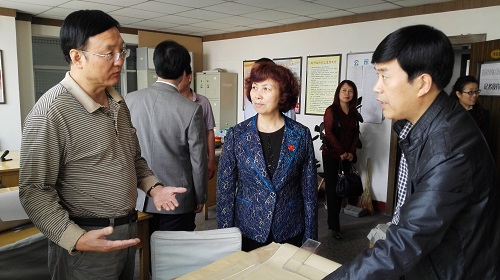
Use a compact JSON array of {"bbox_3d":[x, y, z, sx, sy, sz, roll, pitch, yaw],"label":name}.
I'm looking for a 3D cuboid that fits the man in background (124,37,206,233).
[{"bbox_3d":[-0.515,0.291,2.184,0.530,1.704,0.350,3,6,20],"label":"man in background"}]

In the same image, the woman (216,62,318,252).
[{"bbox_3d":[0.078,0.391,1.972,0.520,1.571,0.320,1,6,-4],"label":"woman"}]

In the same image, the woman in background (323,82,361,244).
[{"bbox_3d":[0.893,0.209,3.761,0.430,1.587,0.330,1,6,-2],"label":"woman in background"}]

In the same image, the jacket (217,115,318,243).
[{"bbox_3d":[0.083,0.194,1.951,0.520,0.657,0.290,1,6,-4],"label":"jacket"}]

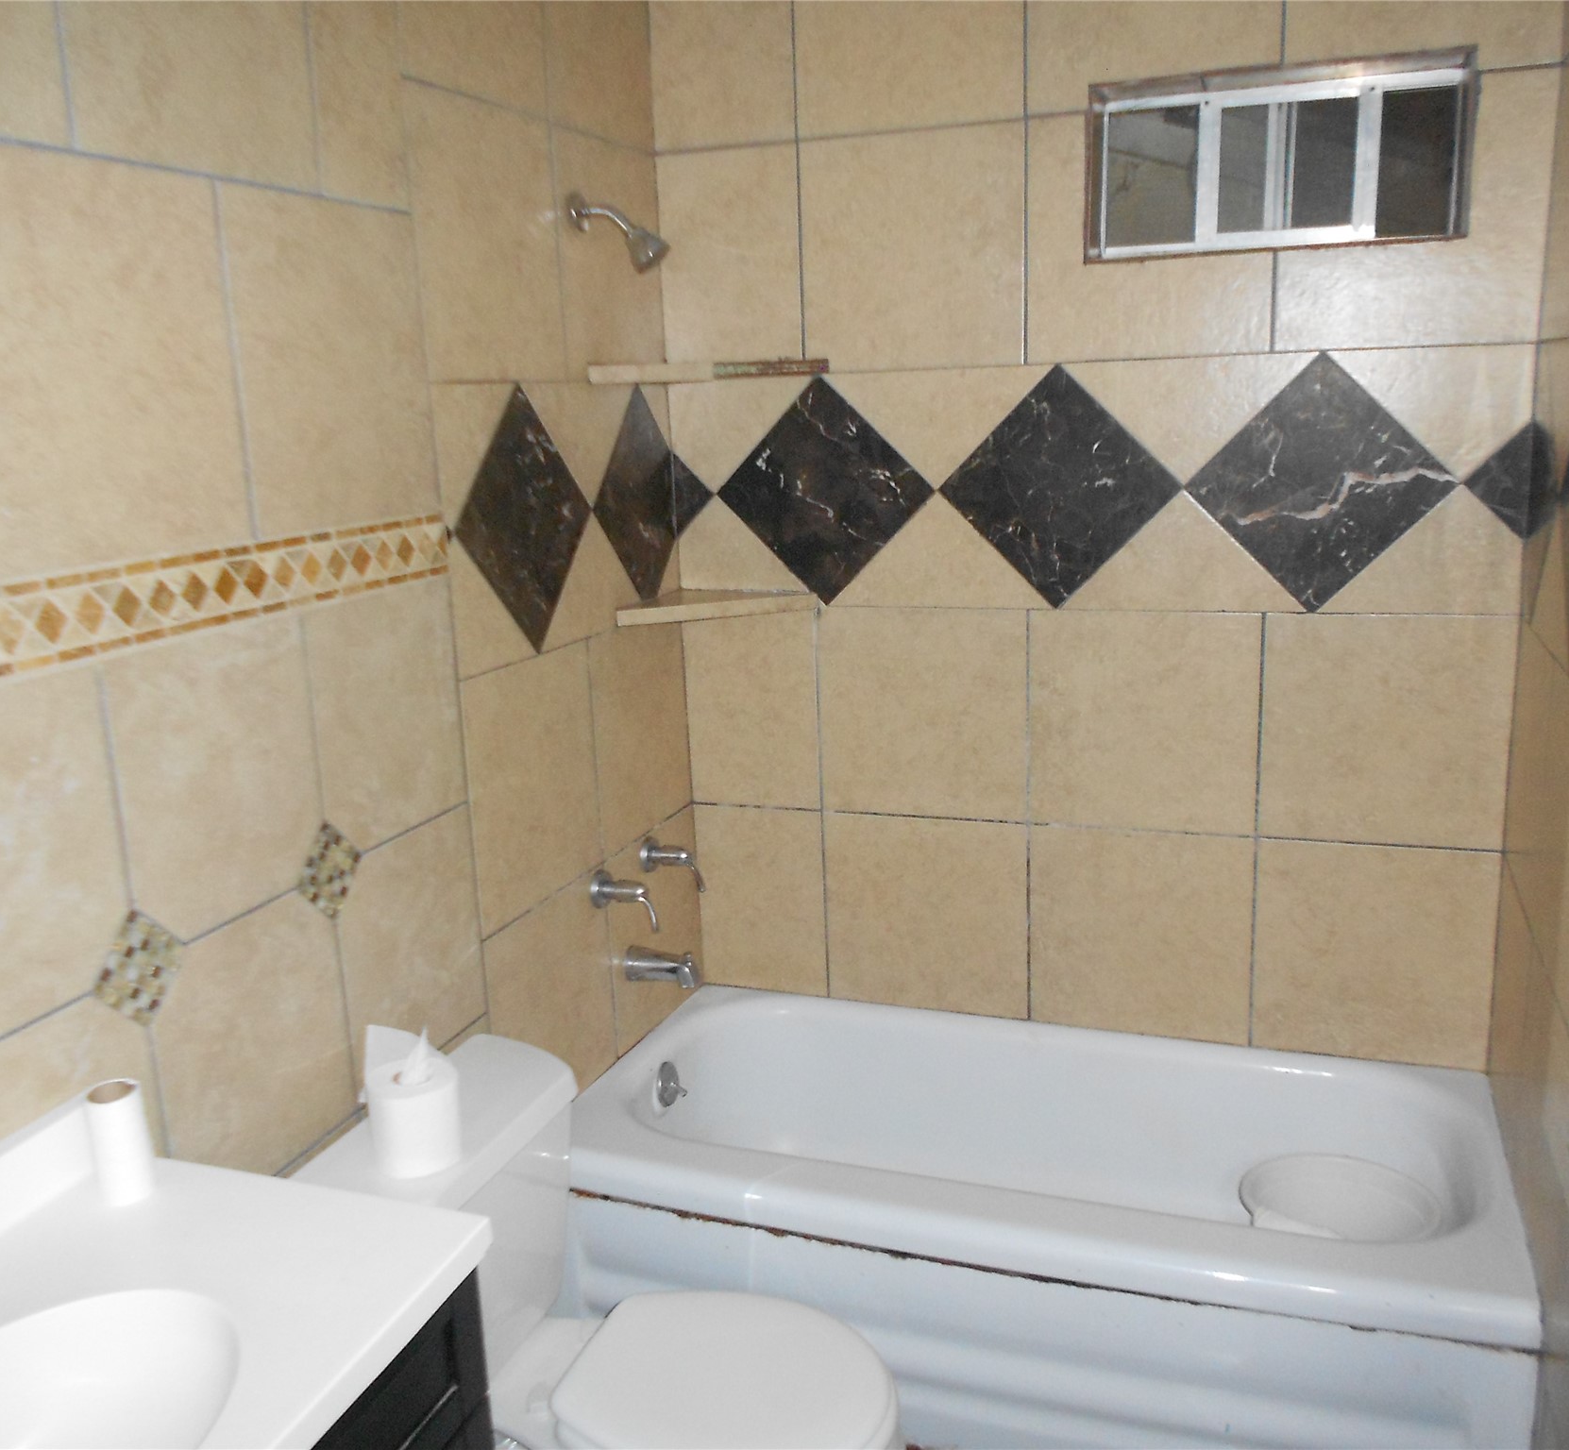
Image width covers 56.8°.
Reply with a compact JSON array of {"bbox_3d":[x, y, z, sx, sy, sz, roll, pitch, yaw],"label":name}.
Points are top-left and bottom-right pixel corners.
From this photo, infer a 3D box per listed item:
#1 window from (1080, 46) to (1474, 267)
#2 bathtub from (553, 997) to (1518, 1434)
[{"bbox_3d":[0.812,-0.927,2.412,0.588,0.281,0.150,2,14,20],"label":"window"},{"bbox_3d":[0.408,0.843,2.502,1.510,0.389,0.755,2,14,20],"label":"bathtub"}]

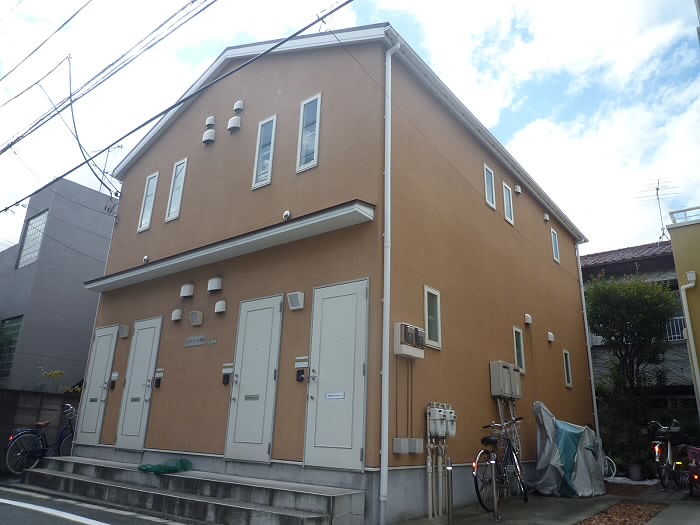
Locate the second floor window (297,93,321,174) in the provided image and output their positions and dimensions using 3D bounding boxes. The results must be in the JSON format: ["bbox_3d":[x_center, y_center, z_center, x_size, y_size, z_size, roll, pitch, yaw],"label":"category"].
[{"bbox_3d":[-0.566,-1.820,7.080,0.374,1.174,0.080,-12,-23,36],"label":"second floor window"}]

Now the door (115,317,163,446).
[{"bbox_3d":[-3.370,1.912,8.089,0.832,2.046,0.090,-12,-23,36],"label":"door"}]

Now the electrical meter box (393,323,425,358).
[{"bbox_3d":[0.684,0.898,5.707,0.100,0.344,0.505,-12,-23,36],"label":"electrical meter box"}]

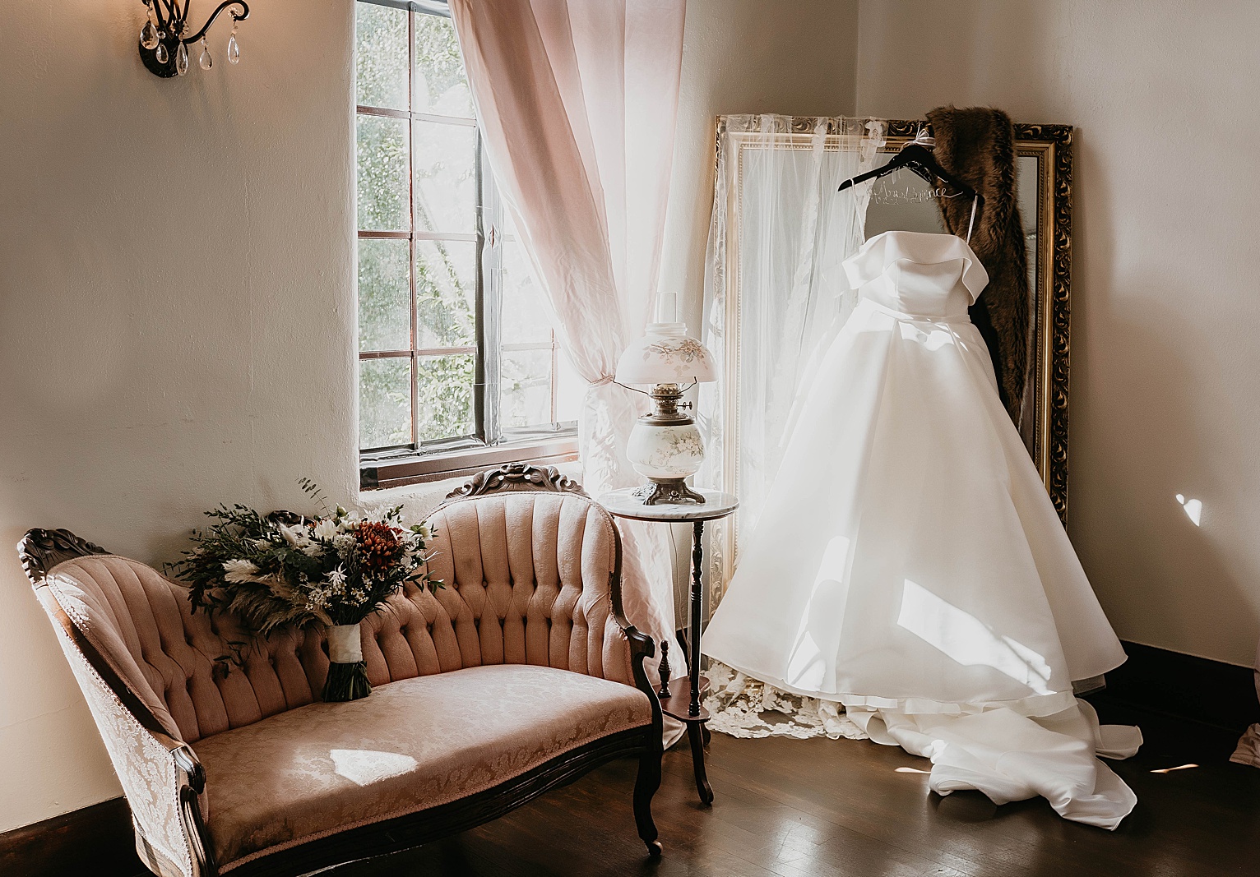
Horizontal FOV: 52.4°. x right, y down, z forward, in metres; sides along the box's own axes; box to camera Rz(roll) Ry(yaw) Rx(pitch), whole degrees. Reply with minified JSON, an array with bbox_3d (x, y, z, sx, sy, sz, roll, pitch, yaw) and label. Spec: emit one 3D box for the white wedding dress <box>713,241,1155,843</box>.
[{"bbox_3d":[0.862,0.158,3.564,1.270,1.450,1.040,1,8,-3],"label":"white wedding dress"}]

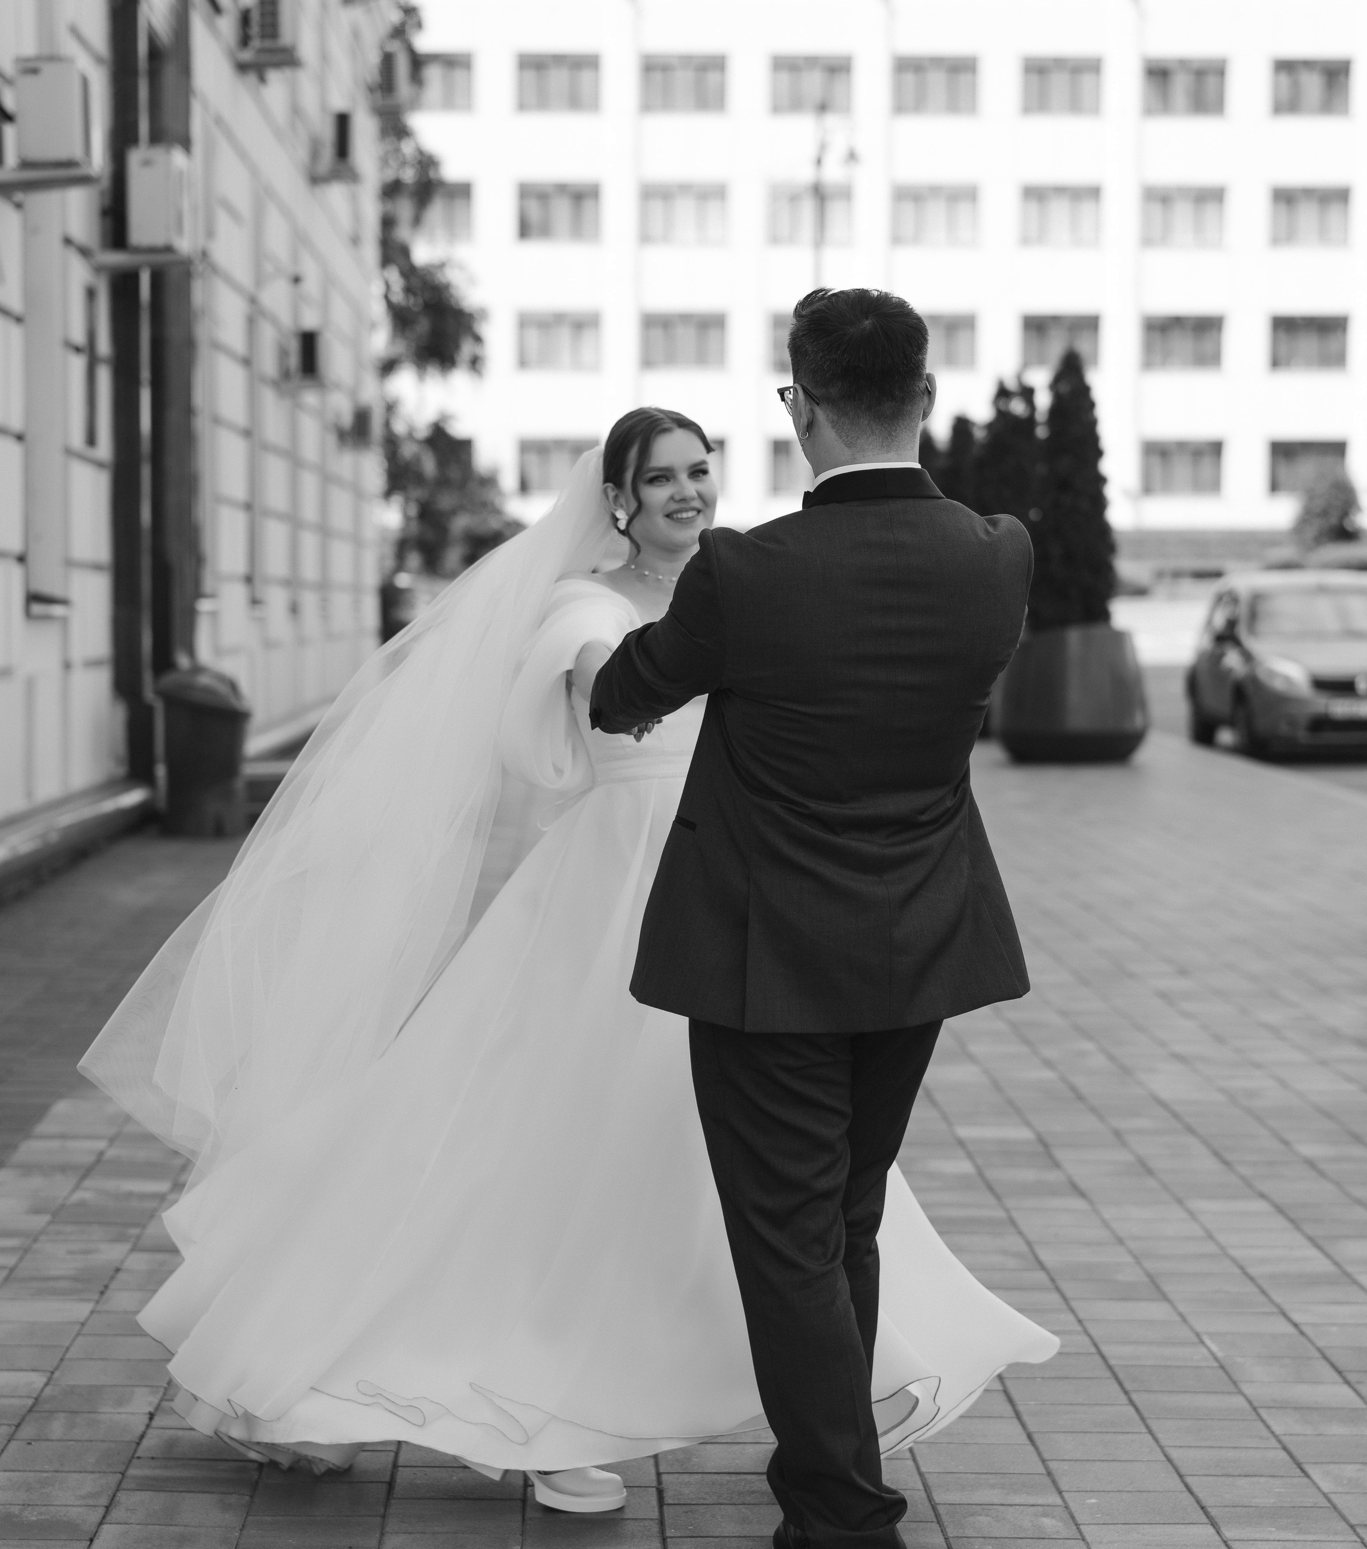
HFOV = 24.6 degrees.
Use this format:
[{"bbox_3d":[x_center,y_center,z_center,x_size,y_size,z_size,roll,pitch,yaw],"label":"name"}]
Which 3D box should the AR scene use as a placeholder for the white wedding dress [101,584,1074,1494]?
[{"bbox_3d":[-0.165,0.390,4.880,1.360,1.400,1.080,-2,4,-27],"label":"white wedding dress"}]

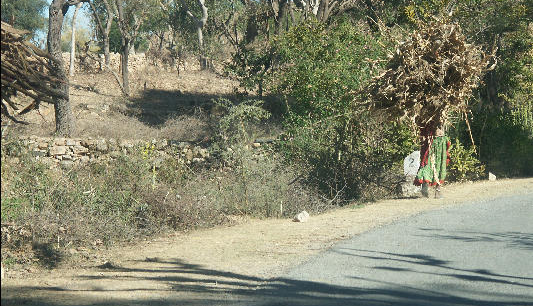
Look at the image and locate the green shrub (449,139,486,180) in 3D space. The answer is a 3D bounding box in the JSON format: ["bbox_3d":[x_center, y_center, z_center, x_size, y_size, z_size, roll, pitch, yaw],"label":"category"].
[{"bbox_3d":[3.558,0.116,40.000,0.720,0.783,0.700,0,1,0],"label":"green shrub"}]

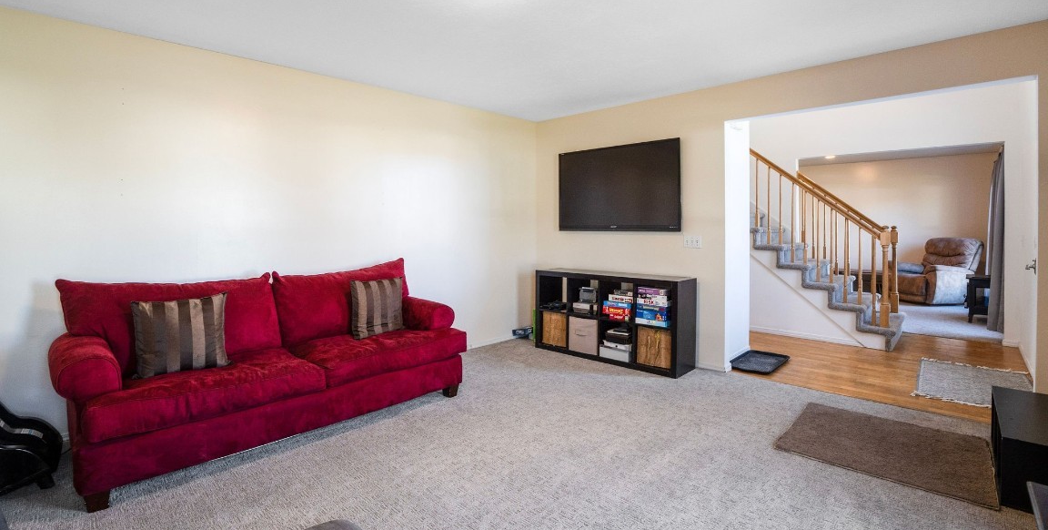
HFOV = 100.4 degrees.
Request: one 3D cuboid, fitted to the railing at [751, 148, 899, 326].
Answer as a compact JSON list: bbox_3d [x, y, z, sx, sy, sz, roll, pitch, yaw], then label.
[{"bbox_3d":[3.443,-0.384,5.064,1.420,1.920,1.150,4,7,42],"label":"railing"}]

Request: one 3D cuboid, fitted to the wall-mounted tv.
[{"bbox_3d":[0.887,-0.718,4.184,1.286,0.796,0.100,4,7,42],"label":"wall-mounted tv"}]

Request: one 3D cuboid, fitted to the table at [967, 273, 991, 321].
[{"bbox_3d":[5.851,0.422,5.431,0.460,0.590,0.500,4,7,42],"label":"table"}]

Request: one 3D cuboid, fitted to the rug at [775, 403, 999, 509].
[{"bbox_3d":[2.012,0.999,2.480,0.900,0.020,0.820,3,6,38],"label":"rug"}]

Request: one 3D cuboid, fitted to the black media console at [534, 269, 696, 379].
[{"bbox_3d":[0.800,0.481,4.129,1.490,0.790,0.390,4,7,42],"label":"black media console"}]

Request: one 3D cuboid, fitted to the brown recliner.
[{"bbox_3d":[6.458,0.074,6.996,0.930,0.990,0.890,-1,5,-10],"label":"brown recliner"}]

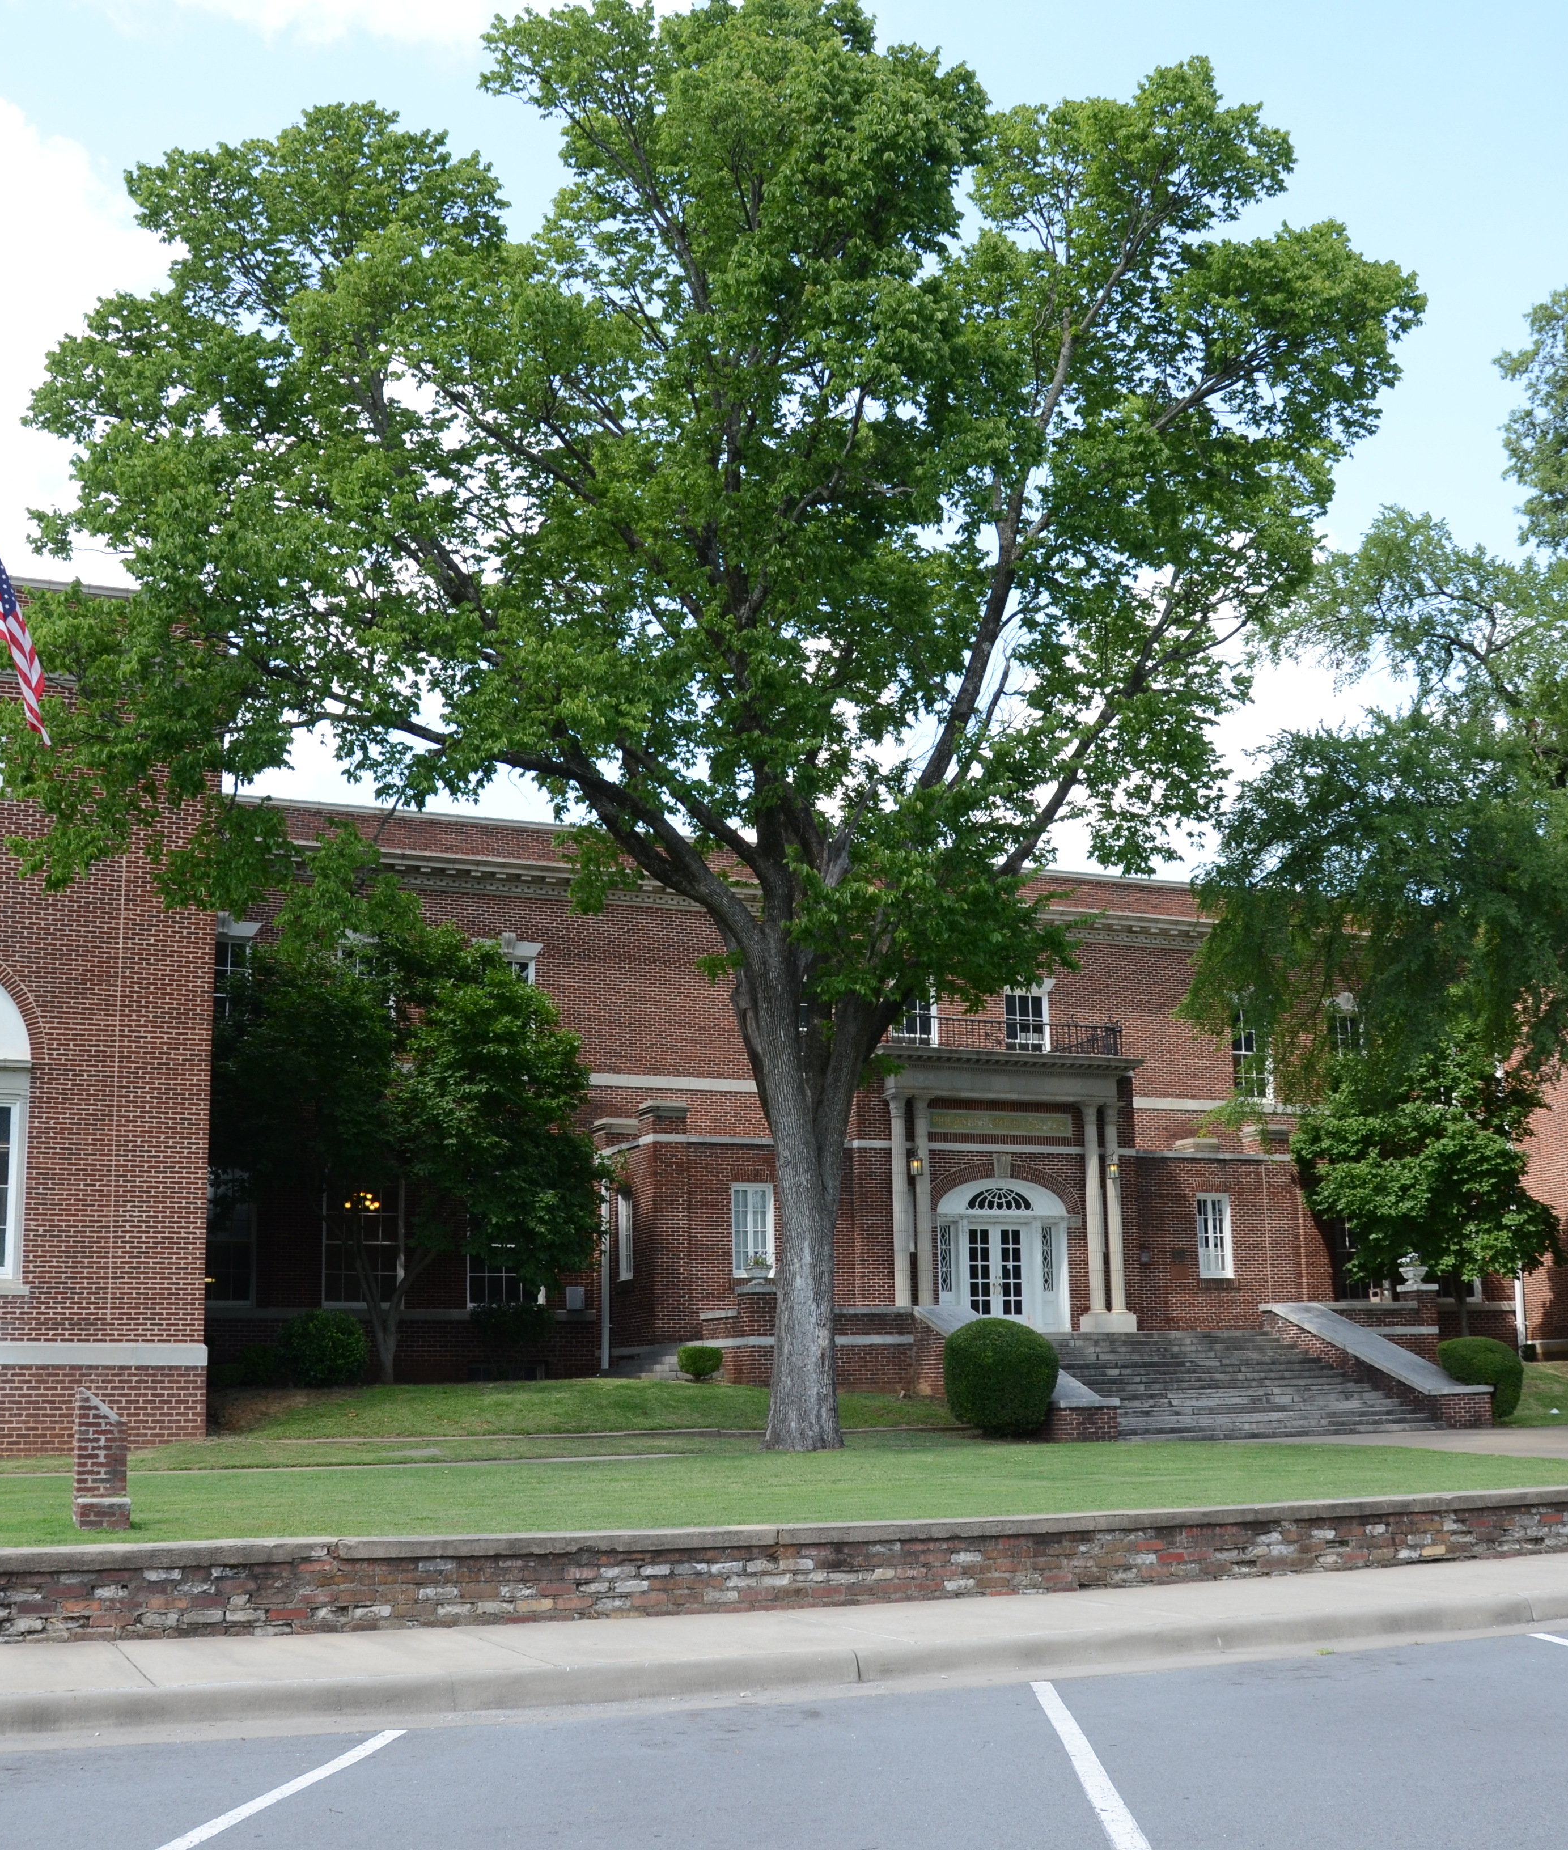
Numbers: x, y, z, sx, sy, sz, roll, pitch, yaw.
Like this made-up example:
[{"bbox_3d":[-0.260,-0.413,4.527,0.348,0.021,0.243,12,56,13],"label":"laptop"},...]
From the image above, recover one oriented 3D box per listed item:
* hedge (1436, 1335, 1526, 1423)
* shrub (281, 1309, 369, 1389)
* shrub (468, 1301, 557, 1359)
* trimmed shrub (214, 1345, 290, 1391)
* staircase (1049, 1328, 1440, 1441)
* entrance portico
[{"bbox_3d":[11.747,7.662,35.263,1.400,1.450,1.400,4,-13,-24],"label":"hedge"},{"bbox_3d":[-7.934,7.315,36.223,1.420,1.360,1.400,4,-13,-24],"label":"shrub"},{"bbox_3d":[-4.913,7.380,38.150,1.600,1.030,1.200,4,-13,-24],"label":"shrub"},{"bbox_3d":[-9.054,7.545,35.661,1.500,0.800,1.100,4,-13,-24],"label":"trimmed shrub"},{"bbox_3d":[6.823,7.429,34.109,6.150,1.630,4.400,4,-13,-24],"label":"staircase"},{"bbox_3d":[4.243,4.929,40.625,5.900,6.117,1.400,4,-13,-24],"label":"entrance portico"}]

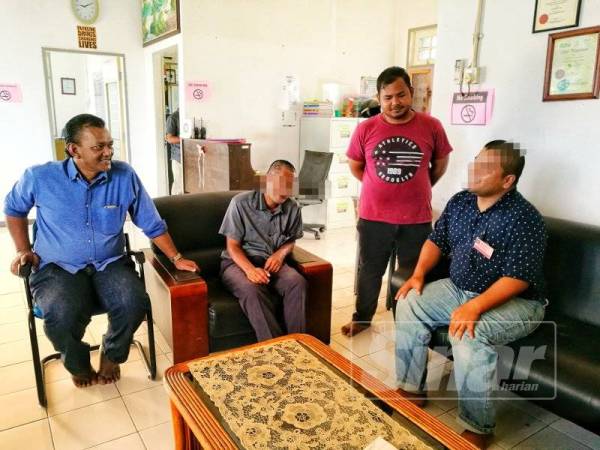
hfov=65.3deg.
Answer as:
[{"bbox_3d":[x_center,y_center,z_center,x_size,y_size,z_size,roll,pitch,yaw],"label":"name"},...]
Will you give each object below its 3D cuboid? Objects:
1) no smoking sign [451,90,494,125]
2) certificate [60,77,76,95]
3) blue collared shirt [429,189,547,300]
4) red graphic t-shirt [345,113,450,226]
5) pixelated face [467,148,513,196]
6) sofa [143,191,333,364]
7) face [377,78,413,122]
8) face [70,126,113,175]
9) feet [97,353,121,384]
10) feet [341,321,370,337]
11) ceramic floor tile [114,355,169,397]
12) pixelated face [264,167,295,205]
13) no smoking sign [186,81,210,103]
[{"bbox_3d":[1.029,-0.703,2.800,0.012,0.210,0.300,-7,14,-33],"label":"no smoking sign"},{"bbox_3d":[-4.254,-2.558,8.600,0.230,0.300,0.025,-7,14,-33],"label":"certificate"},{"bbox_3d":[0.829,0.096,2.080,0.310,0.500,0.480,-9,16,-38],"label":"blue collared shirt"},{"bbox_3d":[0.561,-0.332,2.680,0.570,0.620,0.280,3,12,9],"label":"red graphic t-shirt"},{"bbox_3d":[0.786,-0.216,1.930,0.140,0.200,0.150,-4,13,-21],"label":"pixelated face"},{"bbox_3d":[-0.405,0.263,2.778,0.903,0.836,0.794,-6,14,-28],"label":"sofa"},{"bbox_3d":[0.516,-0.670,2.530,0.180,0.225,0.150,0,28,16],"label":"face"},{"bbox_3d":[-0.945,-0.335,2.120,0.140,0.210,0.155,5,13,18],"label":"face"},{"bbox_3d":[-0.997,0.708,2.407,0.100,0.110,0.240,-5,14,-26],"label":"feet"},{"bbox_3d":[0.367,0.615,2.904,0.230,0.085,0.100,-9,15,-39],"label":"feet"},{"bbox_3d":[-0.800,0.770,2.412,0.303,0.010,0.303,-7,15,-33],"label":"ceramic floor tile"},{"bbox_3d":[-0.113,-0.235,2.720,0.165,0.210,0.140,-3,25,-20],"label":"pixelated face"},{"bbox_3d":[-1.133,-1.480,5.200,0.285,0.215,0.012,-7,14,-33],"label":"no smoking sign"}]

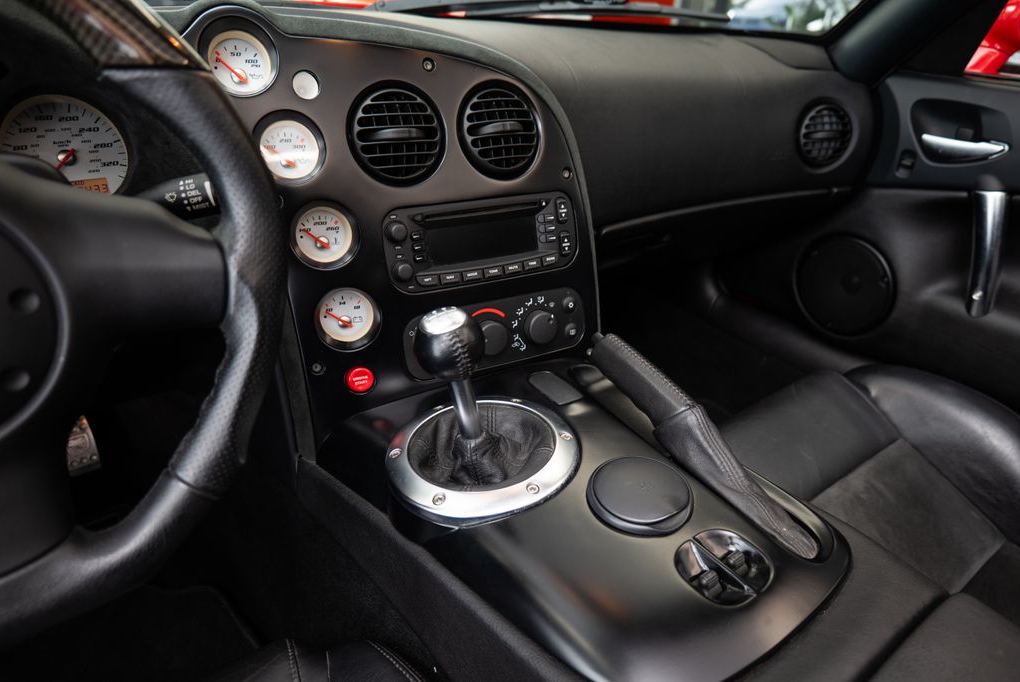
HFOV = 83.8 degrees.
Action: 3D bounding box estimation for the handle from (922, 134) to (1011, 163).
[{"bbox_3d":[0.555,-0.235,0.694,0.025,0.028,0.102,-14,27,-27],"label":"handle"}]

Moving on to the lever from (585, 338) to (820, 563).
[{"bbox_3d":[0.126,0.063,0.407,0.038,0.048,0.221,-16,42,-25],"label":"lever"}]

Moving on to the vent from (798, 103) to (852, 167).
[{"bbox_3d":[0.396,-0.260,0.719,0.079,0.079,0.030,-7,13,-13],"label":"vent"}]

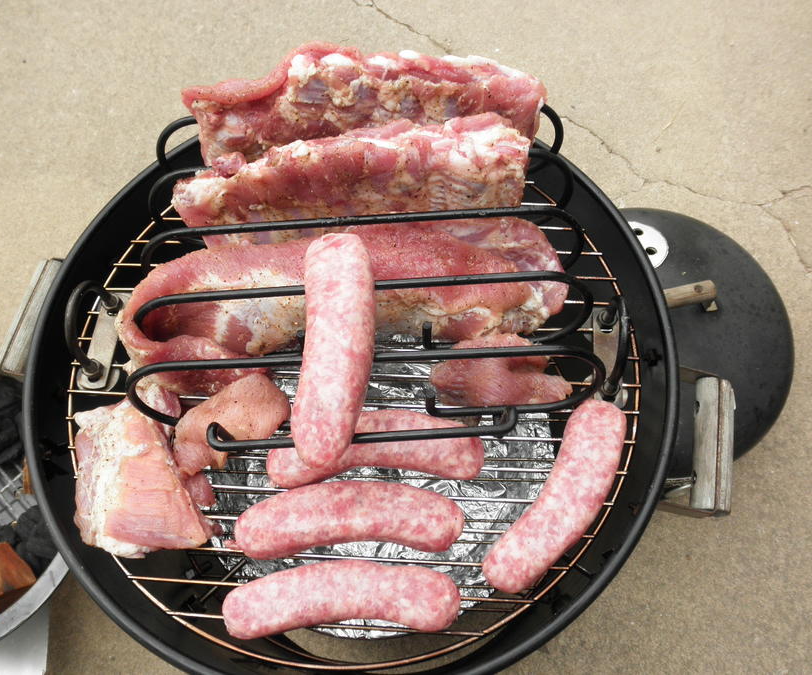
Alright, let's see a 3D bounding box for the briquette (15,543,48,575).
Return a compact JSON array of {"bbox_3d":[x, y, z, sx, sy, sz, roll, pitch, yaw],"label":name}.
[{"bbox_3d":[-0.438,0.258,0.854,0.047,0.034,0.050,36,72,18],"label":"briquette"}]

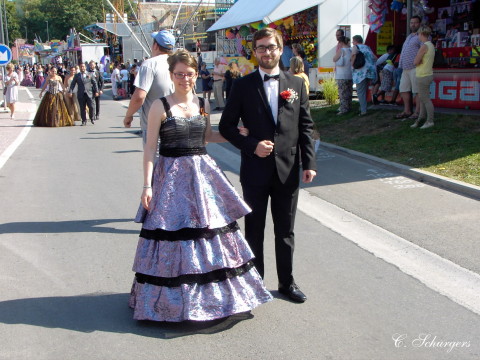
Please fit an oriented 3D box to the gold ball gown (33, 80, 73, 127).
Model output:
[{"bbox_3d":[-5.377,-2.277,20.823,1.160,1.360,1.050,-3,9,-12],"label":"gold ball gown"}]

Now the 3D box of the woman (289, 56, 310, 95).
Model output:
[{"bbox_3d":[0.858,-0.955,10.400,0.500,1.620,0.380,-1,9,3],"label":"woman"}]

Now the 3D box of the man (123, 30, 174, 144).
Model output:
[{"bbox_3d":[-0.847,-0.484,6.900,0.640,1.860,0.550,-6,10,-30],"label":"man"}]

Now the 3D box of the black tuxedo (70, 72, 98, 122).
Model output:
[{"bbox_3d":[-4.528,-2.393,21.000,0.780,1.500,0.480,-3,9,-12],"label":"black tuxedo"}]

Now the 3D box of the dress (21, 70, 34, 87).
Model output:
[{"bbox_3d":[-16.208,-7.720,55.000,1.030,1.250,0.850,-3,9,-12],"label":"dress"}]

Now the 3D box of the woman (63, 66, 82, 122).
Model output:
[{"bbox_3d":[-5.080,-2.665,22.200,0.850,1.620,0.800,-3,9,-12],"label":"woman"}]

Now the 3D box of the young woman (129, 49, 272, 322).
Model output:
[{"bbox_3d":[-0.259,0.001,4.720,0.980,1.690,0.920,-2,9,-7],"label":"young woman"}]

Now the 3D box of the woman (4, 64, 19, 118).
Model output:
[{"bbox_3d":[-6.867,-2.660,21.700,0.470,1.640,0.380,-3,9,-14],"label":"woman"}]

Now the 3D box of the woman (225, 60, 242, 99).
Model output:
[{"bbox_3d":[-0.203,-2.856,22.500,0.520,1.630,0.380,-3,9,-14],"label":"woman"}]

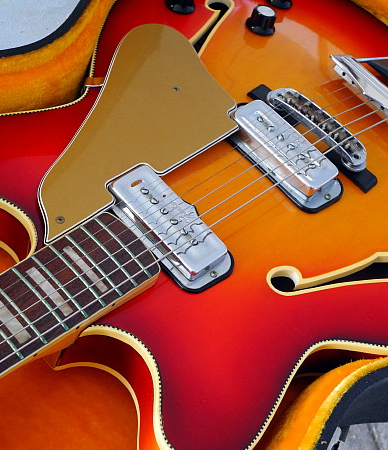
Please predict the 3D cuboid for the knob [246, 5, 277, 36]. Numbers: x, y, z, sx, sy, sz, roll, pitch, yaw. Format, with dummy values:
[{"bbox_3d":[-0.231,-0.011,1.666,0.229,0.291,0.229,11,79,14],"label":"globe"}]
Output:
[{"bbox_3d":[0.057,-0.167,0.769,0.025,0.016,0.025,12,41,-11],"label":"knob"}]

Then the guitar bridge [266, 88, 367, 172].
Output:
[{"bbox_3d":[0.088,-0.069,0.692,0.081,0.015,0.023,41,47,10],"label":"guitar bridge"}]

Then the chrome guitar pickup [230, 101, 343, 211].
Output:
[{"bbox_3d":[0.064,-0.055,0.680,0.102,0.015,0.050,46,48,14],"label":"chrome guitar pickup"}]

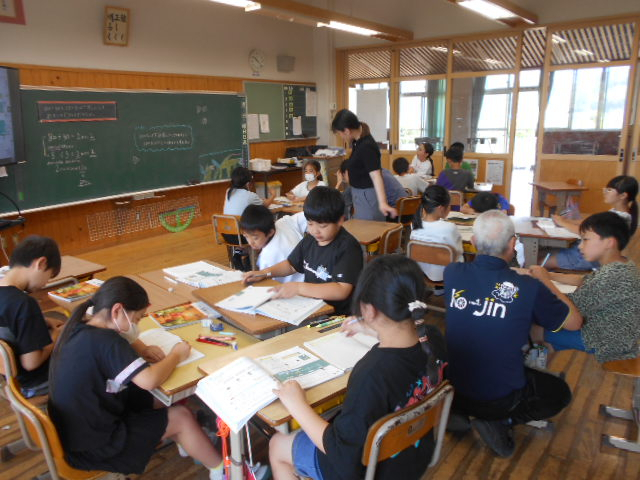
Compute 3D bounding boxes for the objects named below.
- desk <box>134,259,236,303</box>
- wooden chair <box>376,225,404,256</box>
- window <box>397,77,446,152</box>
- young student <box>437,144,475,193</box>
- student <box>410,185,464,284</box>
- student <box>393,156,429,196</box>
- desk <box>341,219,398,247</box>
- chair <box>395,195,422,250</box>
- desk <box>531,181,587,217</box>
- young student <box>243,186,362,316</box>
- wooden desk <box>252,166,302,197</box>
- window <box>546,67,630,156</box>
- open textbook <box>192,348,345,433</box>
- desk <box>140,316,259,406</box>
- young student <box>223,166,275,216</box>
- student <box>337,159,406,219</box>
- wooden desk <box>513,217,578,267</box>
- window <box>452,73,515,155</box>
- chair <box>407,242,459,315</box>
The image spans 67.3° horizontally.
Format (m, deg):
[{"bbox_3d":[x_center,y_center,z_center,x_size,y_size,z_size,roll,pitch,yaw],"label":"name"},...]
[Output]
[{"bbox_3d":[-0.656,0.522,2.665,0.420,0.640,0.610,-12,18,-35],"label":"desk"},{"bbox_3d":[0.408,0.214,3.756,0.440,0.680,0.370,7,16,30],"label":"wooden chair"},{"bbox_3d":[1.663,-2.017,7.841,0.858,1.129,0.060,10,18,36],"label":"window"},{"bbox_3d":[1.416,-0.401,4.955,0.420,1.165,0.620,5,16,23],"label":"young student"},{"bbox_3d":[0.894,0.093,3.449,0.420,1.040,0.660,8,17,34],"label":"student"},{"bbox_3d":[0.938,-0.357,5.083,0.420,1.035,0.620,6,16,25],"label":"student"},{"bbox_3d":[0.287,0.241,3.705,0.450,0.660,0.660,7,17,31],"label":"desk"},{"bbox_3d":[0.751,-0.093,4.699,0.370,0.730,0.450,-10,17,-29],"label":"chair"},{"bbox_3d":[2.922,-0.396,5.976,0.430,0.650,0.620,-1,14,3],"label":"desk"},{"bbox_3d":[-0.047,0.324,2.354,0.640,1.155,0.480,-12,18,-35],"label":"young student"},{"bbox_3d":[-0.680,-0.800,7.840,0.550,0.710,0.950,10,18,38],"label":"wooden desk"},{"bbox_3d":[3.406,-1.674,6.285,1.000,1.120,0.060,10,18,38],"label":"window"},{"bbox_3d":[-0.165,0.429,1.524,0.408,0.061,0.265,-13,19,-39],"label":"open textbook"},{"bbox_3d":[-0.526,0.710,1.940,0.450,0.660,0.650,-15,19,-42],"label":"desk"},{"bbox_3d":[-0.545,-0.094,4.232,0.428,1.081,0.673,12,19,41],"label":"young student"},{"bbox_3d":[0.513,-0.251,4.755,0.765,1.071,0.428,7,17,30],"label":"student"},{"bbox_3d":[1.667,0.238,3.532,0.418,0.673,0.622,5,16,25],"label":"wooden desk"},{"bbox_3d":[2.471,-1.919,7.399,0.981,1.165,0.061,9,18,36],"label":"window"},{"bbox_3d":[0.860,0.292,3.400,0.370,0.680,0.440,8,17,32],"label":"chair"}]

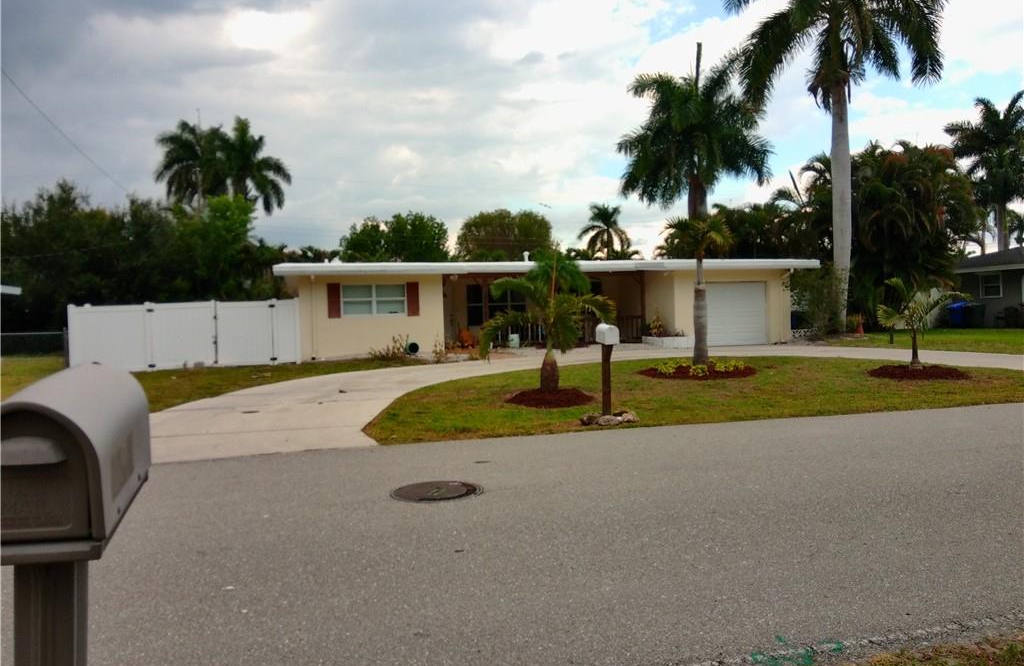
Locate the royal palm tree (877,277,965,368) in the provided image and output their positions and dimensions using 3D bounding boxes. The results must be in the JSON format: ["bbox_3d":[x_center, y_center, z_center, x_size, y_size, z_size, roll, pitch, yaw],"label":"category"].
[{"bbox_3d":[8.286,-0.193,15.600,1.750,1.800,1.700,-2,2,-15],"label":"royal palm tree"}]

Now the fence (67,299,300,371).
[{"bbox_3d":[-9.008,0.070,21.450,6.050,1.860,0.130,-2,2,-15],"label":"fence"}]

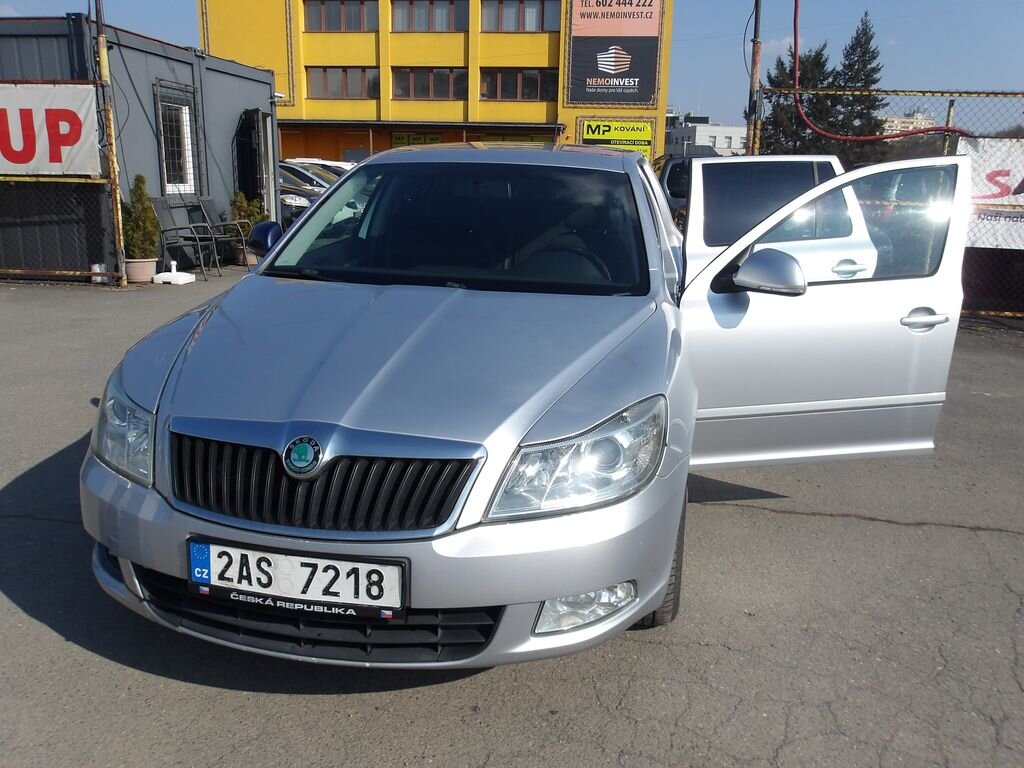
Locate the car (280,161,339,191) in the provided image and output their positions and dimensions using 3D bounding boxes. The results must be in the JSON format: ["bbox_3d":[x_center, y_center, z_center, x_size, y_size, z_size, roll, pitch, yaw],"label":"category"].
[{"bbox_3d":[-4.311,-4.152,17.820,4.350,1.480,1.780,9,17,27],"label":"car"}]

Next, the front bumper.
[{"bbox_3d":[-0.448,0.404,2.081,1.740,0.415,0.580,4,17,11],"label":"front bumper"}]

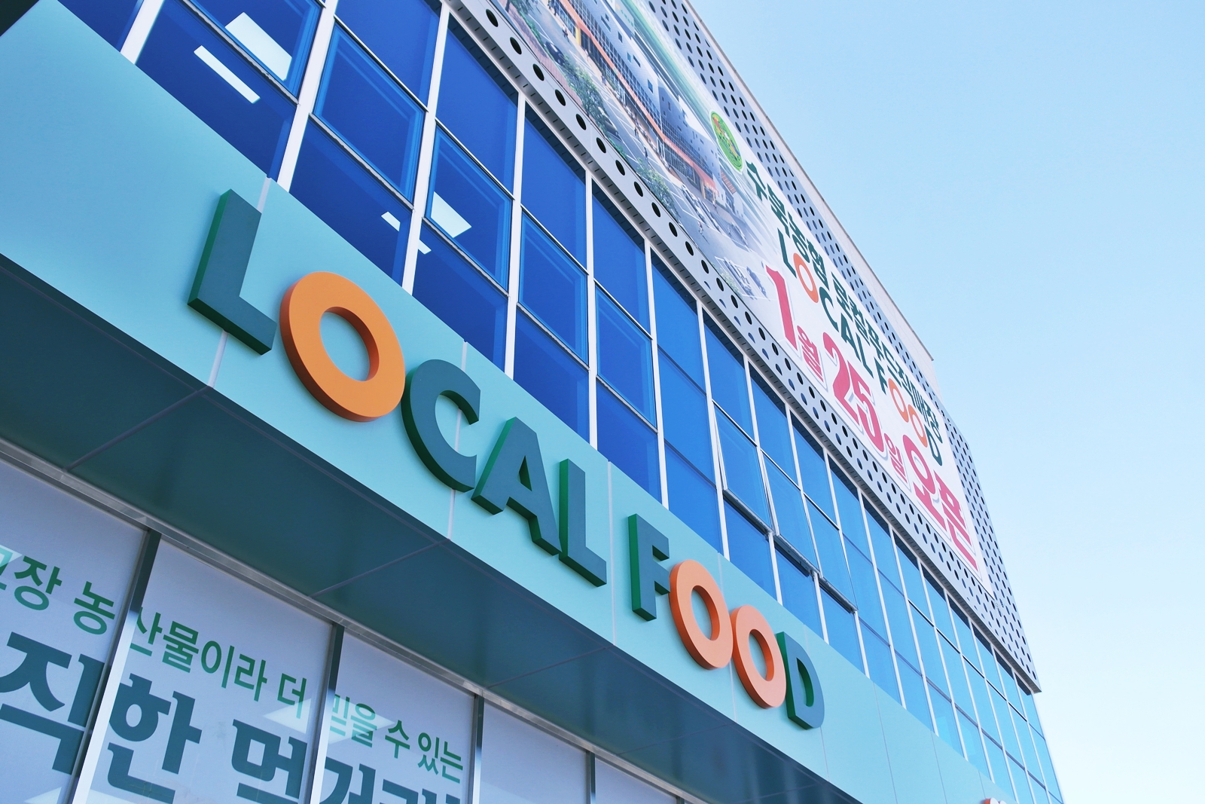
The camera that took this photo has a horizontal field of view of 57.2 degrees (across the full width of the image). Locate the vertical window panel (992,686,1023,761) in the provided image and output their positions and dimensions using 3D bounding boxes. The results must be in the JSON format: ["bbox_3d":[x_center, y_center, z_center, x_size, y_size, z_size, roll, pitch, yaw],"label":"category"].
[{"bbox_3d":[5.599,4.482,15.305,0.075,0.854,0.863,-23,-43,25],"label":"vertical window panel"}]

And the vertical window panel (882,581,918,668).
[{"bbox_3d":[3.430,2.539,12.722,0.070,0.960,0.892,-23,-43,25],"label":"vertical window panel"}]

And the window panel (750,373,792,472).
[{"bbox_3d":[1.764,0.275,11.320,0.080,0.936,0.826,-23,-43,25],"label":"window panel"}]

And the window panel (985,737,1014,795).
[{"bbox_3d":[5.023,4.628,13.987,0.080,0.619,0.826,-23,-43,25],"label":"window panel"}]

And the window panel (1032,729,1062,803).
[{"bbox_3d":[6.668,5.440,16.591,0.070,0.960,0.892,-23,-43,25],"label":"window panel"}]

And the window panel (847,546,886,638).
[{"bbox_3d":[2.860,2.034,11.969,0.080,0.902,0.826,-23,-43,25],"label":"window panel"}]

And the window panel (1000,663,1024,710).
[{"bbox_3d":[6.052,4.231,16.317,0.080,0.633,0.826,-23,-43,25],"label":"window panel"}]

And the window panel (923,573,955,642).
[{"bbox_3d":[4.486,2.721,14.620,0.070,0.951,0.892,-23,-43,25],"label":"window panel"}]

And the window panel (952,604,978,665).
[{"bbox_3d":[5.035,3.193,15.288,0.075,0.873,0.863,-23,-43,25],"label":"window panel"}]

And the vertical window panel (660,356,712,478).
[{"bbox_3d":[0.728,0.117,9.523,0.075,0.854,0.863,-23,-43,25],"label":"vertical window panel"}]

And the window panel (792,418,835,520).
[{"bbox_3d":[2.300,0.769,11.945,0.080,0.898,0.826,-23,-43,25],"label":"window panel"}]

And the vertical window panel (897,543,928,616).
[{"bbox_3d":[3.908,2.253,13.819,0.080,0.785,0.826,-23,-43,25],"label":"vertical window panel"}]

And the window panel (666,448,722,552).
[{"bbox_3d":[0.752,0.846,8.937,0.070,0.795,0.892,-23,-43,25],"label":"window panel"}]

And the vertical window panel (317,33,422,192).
[{"bbox_3d":[-1.437,-1.823,6.953,0.075,0.854,0.863,-23,-43,25],"label":"vertical window panel"}]

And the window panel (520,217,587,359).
[{"bbox_3d":[-0.355,-0.853,8.238,0.075,0.854,0.863,-23,-43,25],"label":"window panel"}]

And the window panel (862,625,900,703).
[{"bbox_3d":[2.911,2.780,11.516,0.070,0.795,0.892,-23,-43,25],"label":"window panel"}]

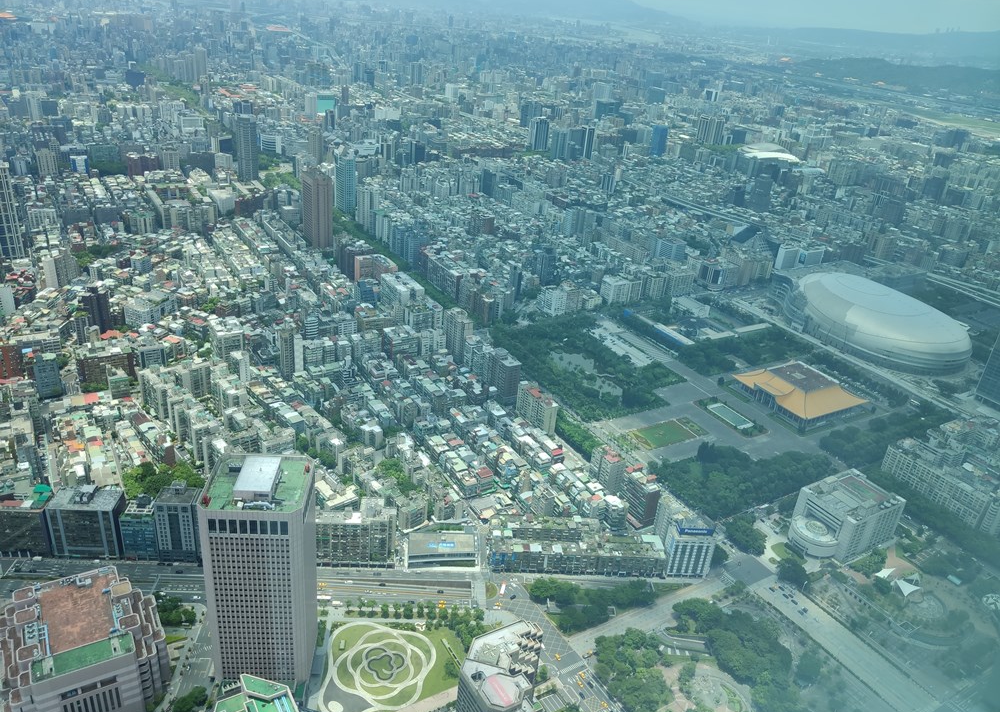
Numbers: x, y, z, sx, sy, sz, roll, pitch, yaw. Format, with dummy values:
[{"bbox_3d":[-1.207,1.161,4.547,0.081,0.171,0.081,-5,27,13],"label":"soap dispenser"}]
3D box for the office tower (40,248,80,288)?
[{"bbox_3d":[-540.370,-105.030,927.770,14.730,43.740,39.460,9,26,6],"label":"office tower"}]

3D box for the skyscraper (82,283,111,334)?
[{"bbox_3d":[-441.990,-51.670,824.840,26.470,52.150,22.000,-11,31,-31],"label":"skyscraper"}]

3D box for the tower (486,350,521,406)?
[{"bbox_3d":[4.470,21.200,776.920,16.600,51.030,31.640,-10,30,-30],"label":"tower"}]

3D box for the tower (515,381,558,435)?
[{"bbox_3d":[35.320,51.610,737.380,16.460,37.000,47.770,-10,30,-30],"label":"tower"}]

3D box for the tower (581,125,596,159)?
[{"bbox_3d":[228.940,-557.830,1967.130,21.360,82.840,21.490,-10,30,-29],"label":"tower"}]

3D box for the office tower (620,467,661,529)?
[{"bbox_3d":[112.000,116.280,613.730,17.000,40.000,31.500,-9,30,-28],"label":"office tower"}]

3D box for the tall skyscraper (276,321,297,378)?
[{"bbox_3d":[-216.830,-1.170,768.490,12.350,57.420,9.230,18,28,23],"label":"tall skyscraper"}]

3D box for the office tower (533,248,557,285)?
[{"bbox_3d":[65.710,-131.310,1097.940,14.620,51.120,28.630,-10,30,-29],"label":"office tower"}]

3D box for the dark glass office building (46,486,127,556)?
[{"bbox_3d":[-287.740,116.750,527.070,42.830,44.830,23.540,3,26,-7],"label":"dark glass office building"}]

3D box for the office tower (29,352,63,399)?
[{"bbox_3d":[-423.670,17.110,703.000,20.250,39.400,19.000,-12,31,-33],"label":"office tower"}]

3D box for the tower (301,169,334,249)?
[{"bbox_3d":[-279.360,-223.380,1149.150,27.870,109.870,57.810,-10,30,-30],"label":"tower"}]

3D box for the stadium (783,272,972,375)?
[{"bbox_3d":[511.550,-56.310,1017.470,186.000,64.000,252.000,-9,30,-27],"label":"stadium"}]

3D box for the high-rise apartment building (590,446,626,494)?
[{"bbox_3d":[90.420,99.870,643.290,16.500,39.500,27.000,-9,30,-28],"label":"high-rise apartment building"}]

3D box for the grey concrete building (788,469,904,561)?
[{"bbox_3d":[283.620,132.490,621.190,83.930,40.100,50.570,-10,30,-30],"label":"grey concrete building"}]

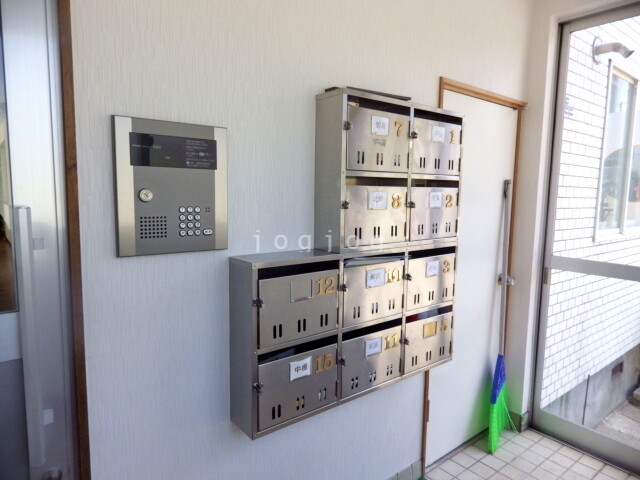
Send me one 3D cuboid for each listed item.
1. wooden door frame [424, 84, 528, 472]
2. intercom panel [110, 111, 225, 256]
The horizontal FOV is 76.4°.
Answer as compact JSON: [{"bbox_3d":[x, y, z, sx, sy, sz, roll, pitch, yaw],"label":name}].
[{"bbox_3d":[0.796,0.189,2.132,0.778,1.865,0.080,-4,7,-38],"label":"wooden door frame"},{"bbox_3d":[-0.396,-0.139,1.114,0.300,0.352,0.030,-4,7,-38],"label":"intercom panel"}]

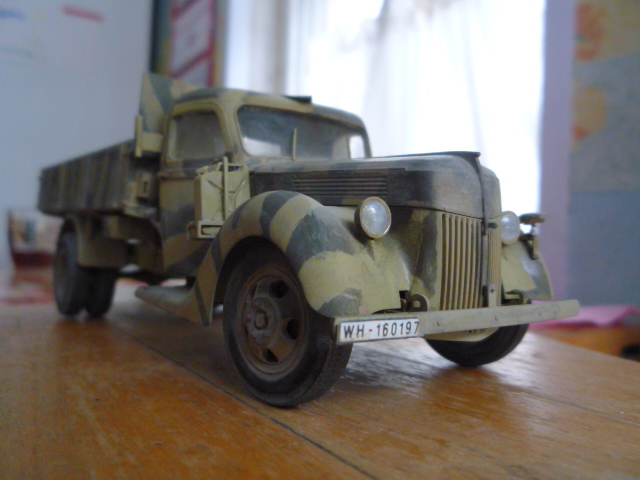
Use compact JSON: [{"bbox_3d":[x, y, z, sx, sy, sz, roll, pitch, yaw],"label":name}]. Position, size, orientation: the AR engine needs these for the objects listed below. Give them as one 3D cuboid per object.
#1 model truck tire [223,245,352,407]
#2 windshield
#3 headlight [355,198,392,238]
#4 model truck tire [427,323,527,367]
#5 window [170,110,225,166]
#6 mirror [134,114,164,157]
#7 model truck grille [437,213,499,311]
[{"bbox_3d":[-0.006,0.013,0.091,0.006,0.026,0.026,2,-1,-42],"label":"model truck tire"},{"bbox_3d":[-0.002,-0.023,0.128,0.037,0.012,0.003,2,-21,-39],"label":"windshield"},{"bbox_3d":[0.008,-0.003,0.086,0.007,0.007,0.004,2,-1,-39],"label":"headlight"},{"bbox_3d":[0.033,0.015,0.124,0.006,0.026,0.026,2,-1,-42],"label":"model truck tire"},{"bbox_3d":[-0.027,-0.023,0.124,0.002,0.011,0.025,10,-1,-39],"label":"window"},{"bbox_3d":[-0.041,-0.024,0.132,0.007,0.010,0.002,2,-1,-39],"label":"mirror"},{"bbox_3d":[0.026,0.004,0.092,0.017,0.017,0.003,2,-1,-39],"label":"model truck grille"}]

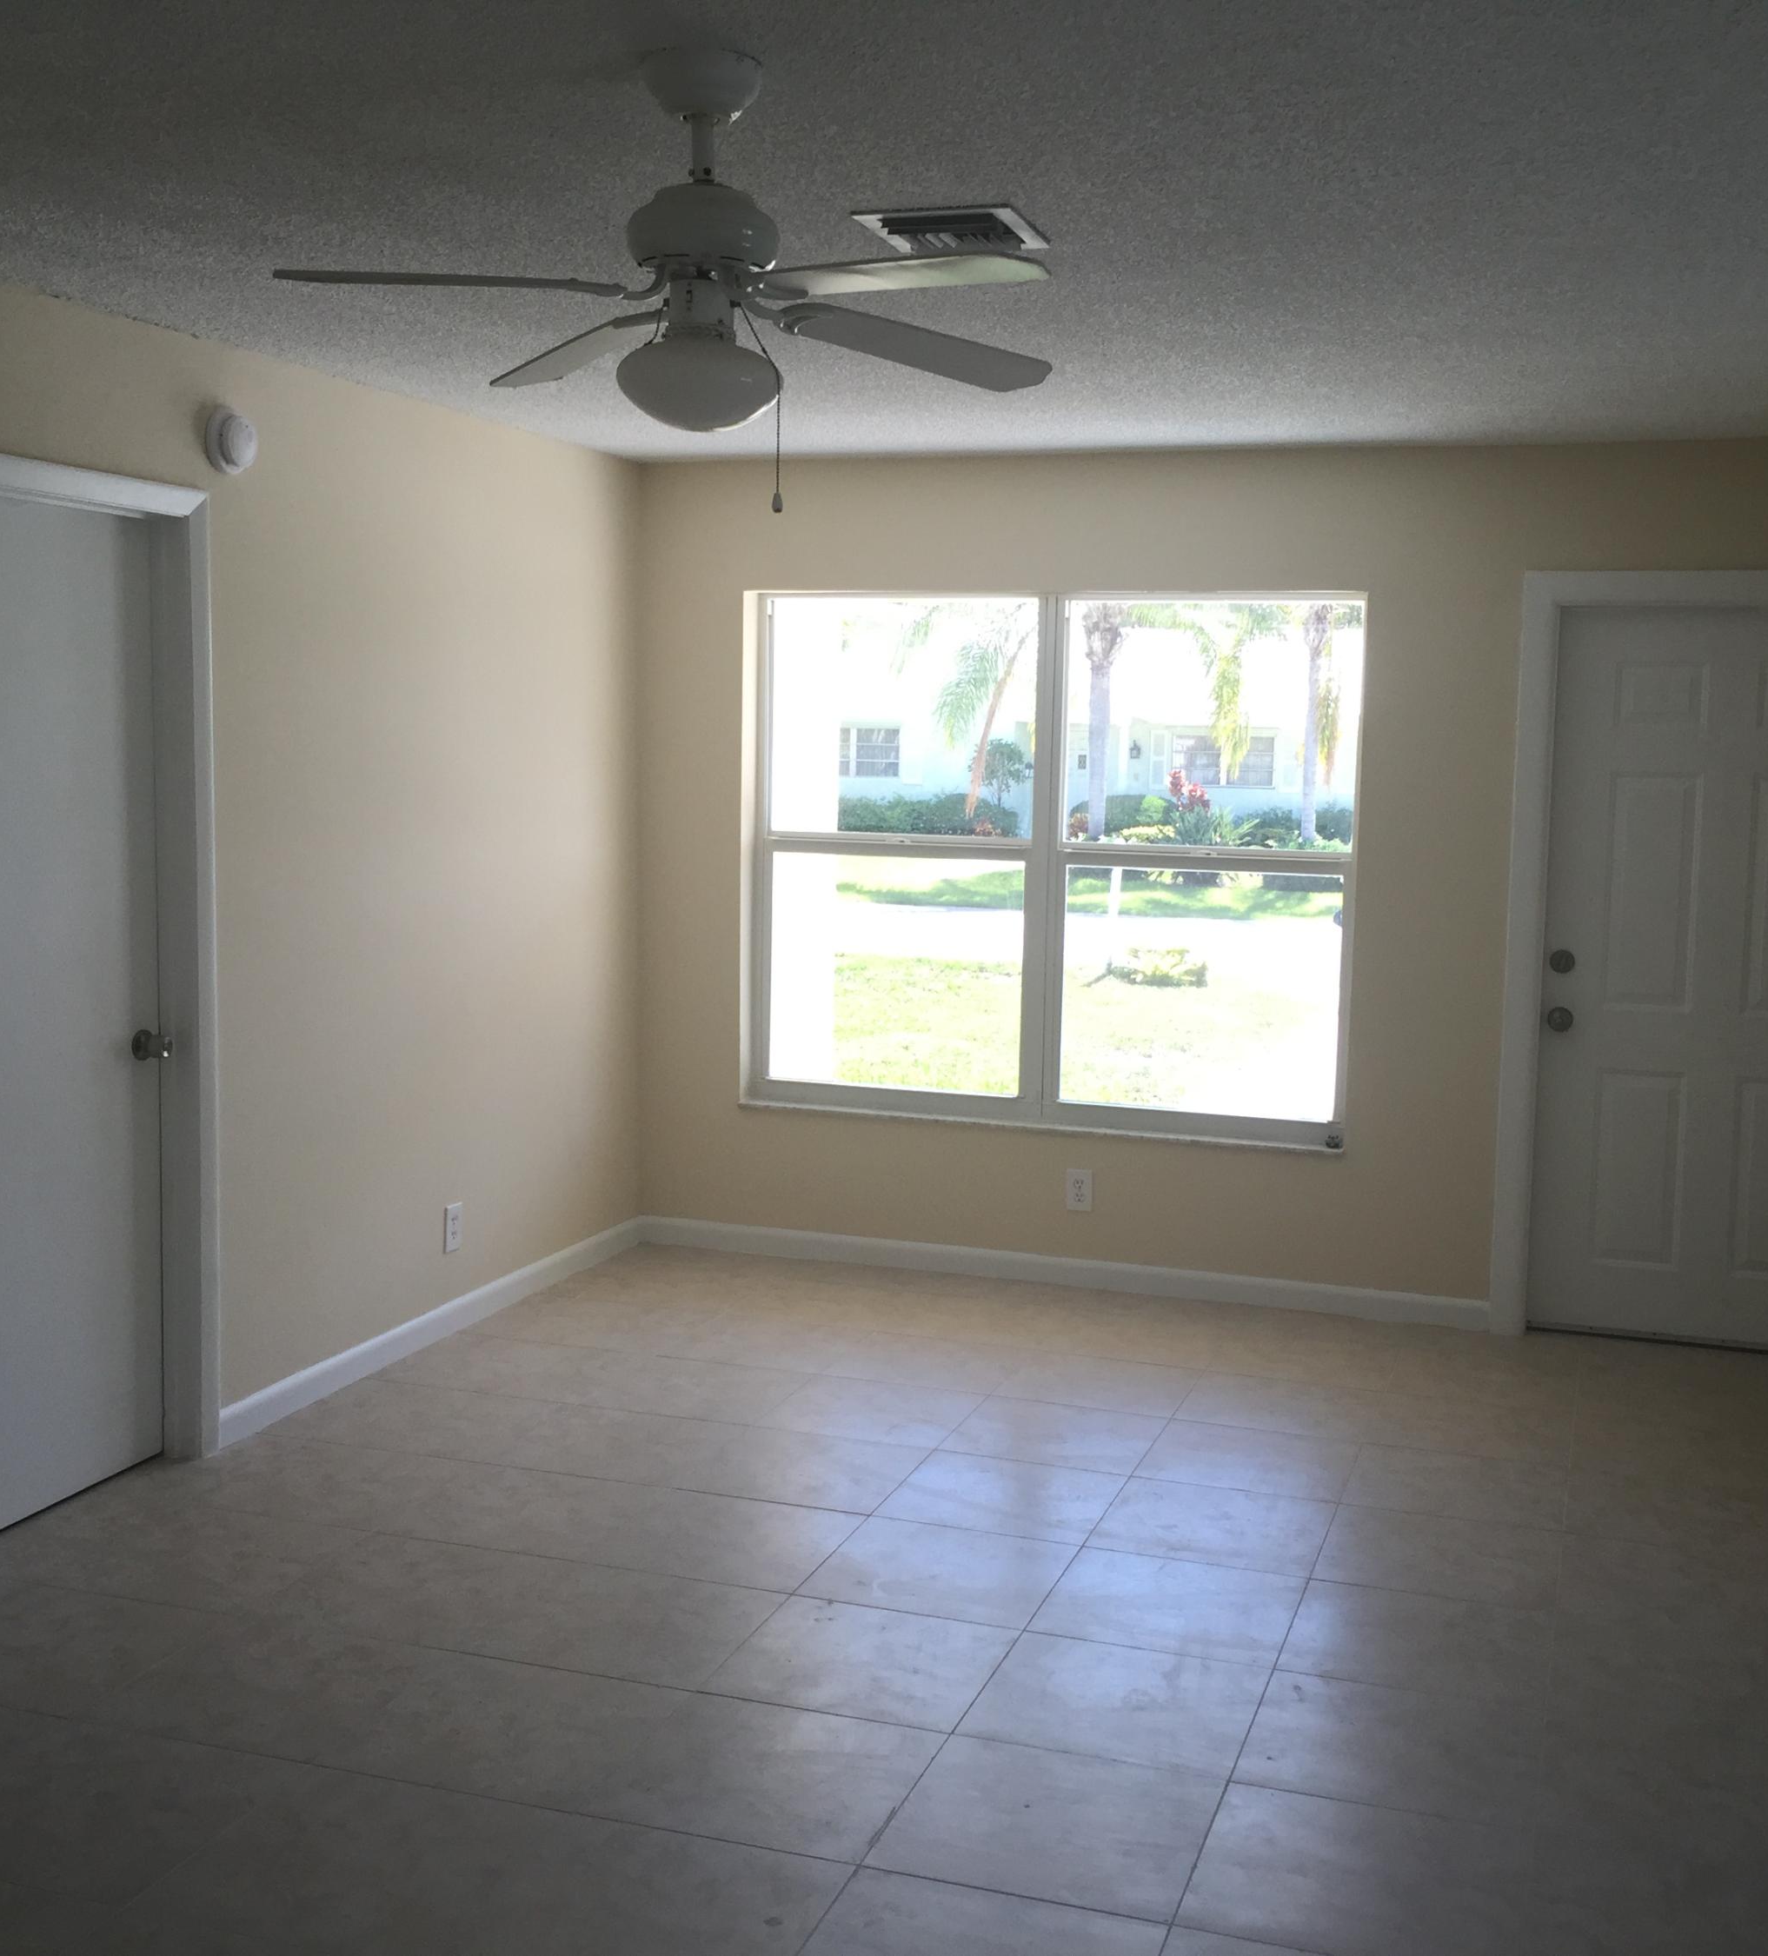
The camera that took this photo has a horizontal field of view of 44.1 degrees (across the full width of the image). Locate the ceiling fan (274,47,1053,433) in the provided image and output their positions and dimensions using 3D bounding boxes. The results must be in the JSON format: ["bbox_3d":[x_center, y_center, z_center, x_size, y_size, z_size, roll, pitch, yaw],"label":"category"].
[{"bbox_3d":[-0.229,-0.907,2.718,1.030,0.436,1.030,3,7,19],"label":"ceiling fan"}]

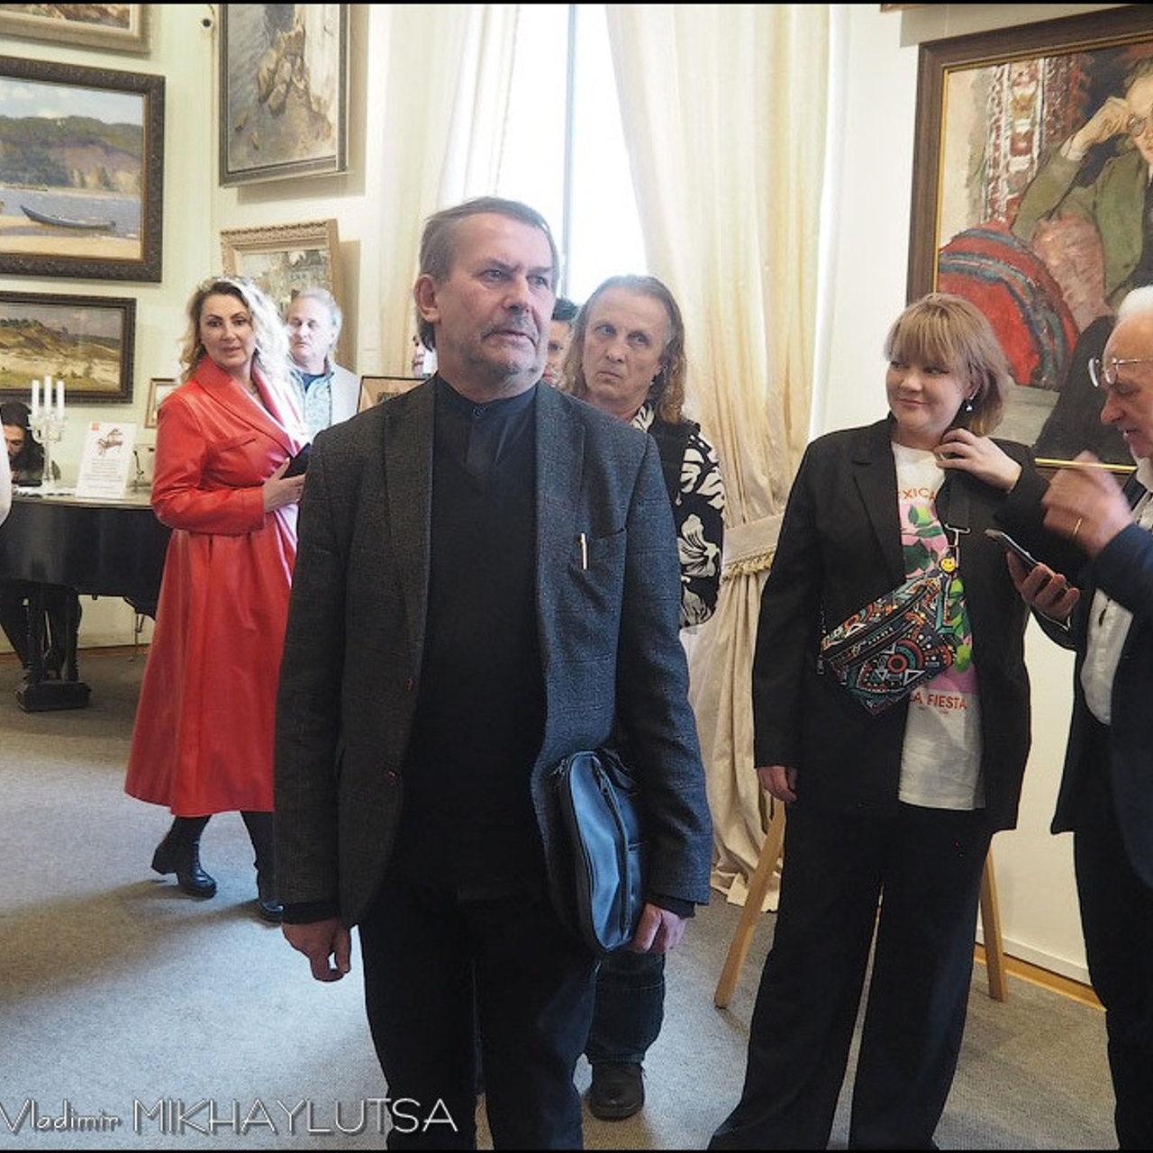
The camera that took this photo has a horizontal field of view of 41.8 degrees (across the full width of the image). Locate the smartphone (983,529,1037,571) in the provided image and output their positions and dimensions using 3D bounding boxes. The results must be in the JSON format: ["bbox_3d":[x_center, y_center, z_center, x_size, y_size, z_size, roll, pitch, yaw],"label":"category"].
[{"bbox_3d":[0.652,-0.020,2.170,0.150,0.009,0.073,41,-1,0],"label":"smartphone"}]

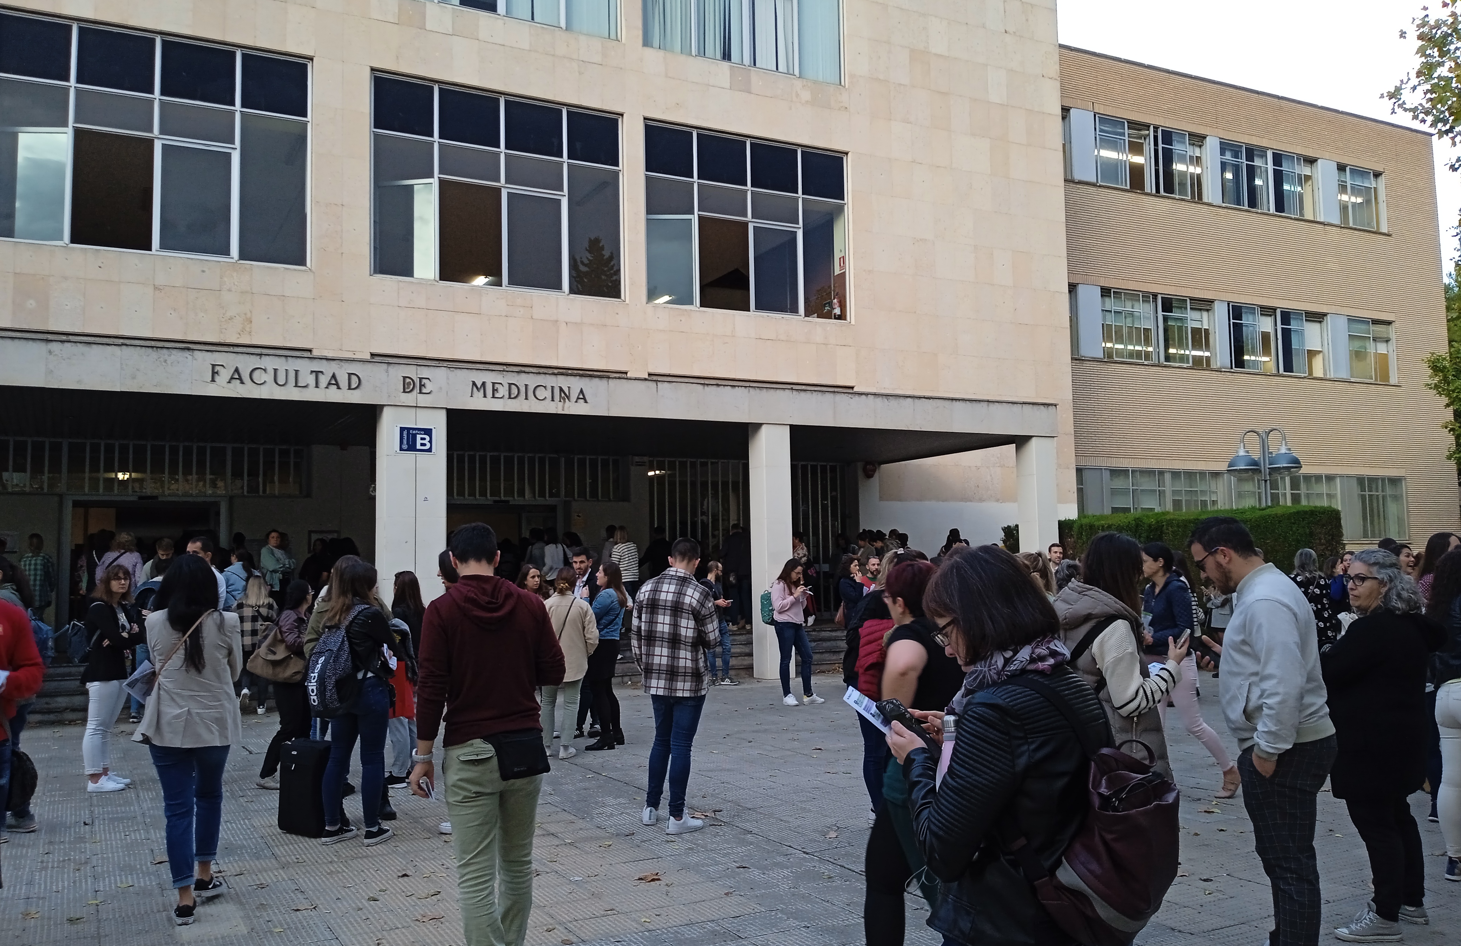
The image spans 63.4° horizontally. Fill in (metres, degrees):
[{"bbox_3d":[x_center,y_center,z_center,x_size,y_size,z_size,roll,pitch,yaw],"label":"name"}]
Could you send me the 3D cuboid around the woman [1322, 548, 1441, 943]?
[{"bbox_3d":[2.681,1.101,4.941,0.420,1.565,0.490,0,-5,-8],"label":"woman"}]

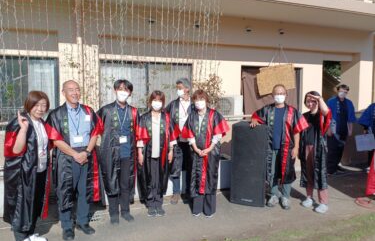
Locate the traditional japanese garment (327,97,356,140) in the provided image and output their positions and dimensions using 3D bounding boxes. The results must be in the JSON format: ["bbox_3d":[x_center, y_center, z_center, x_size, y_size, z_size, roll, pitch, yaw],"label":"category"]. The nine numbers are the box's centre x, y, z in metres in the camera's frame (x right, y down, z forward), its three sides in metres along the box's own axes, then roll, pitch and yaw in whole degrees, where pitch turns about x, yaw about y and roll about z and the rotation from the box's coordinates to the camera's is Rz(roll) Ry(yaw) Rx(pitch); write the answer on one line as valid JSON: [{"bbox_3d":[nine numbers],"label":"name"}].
[{"bbox_3d":[3.050,-0.080,5.810,0.500,0.800,0.300,1,4,18],"label":"traditional japanese garment"}]

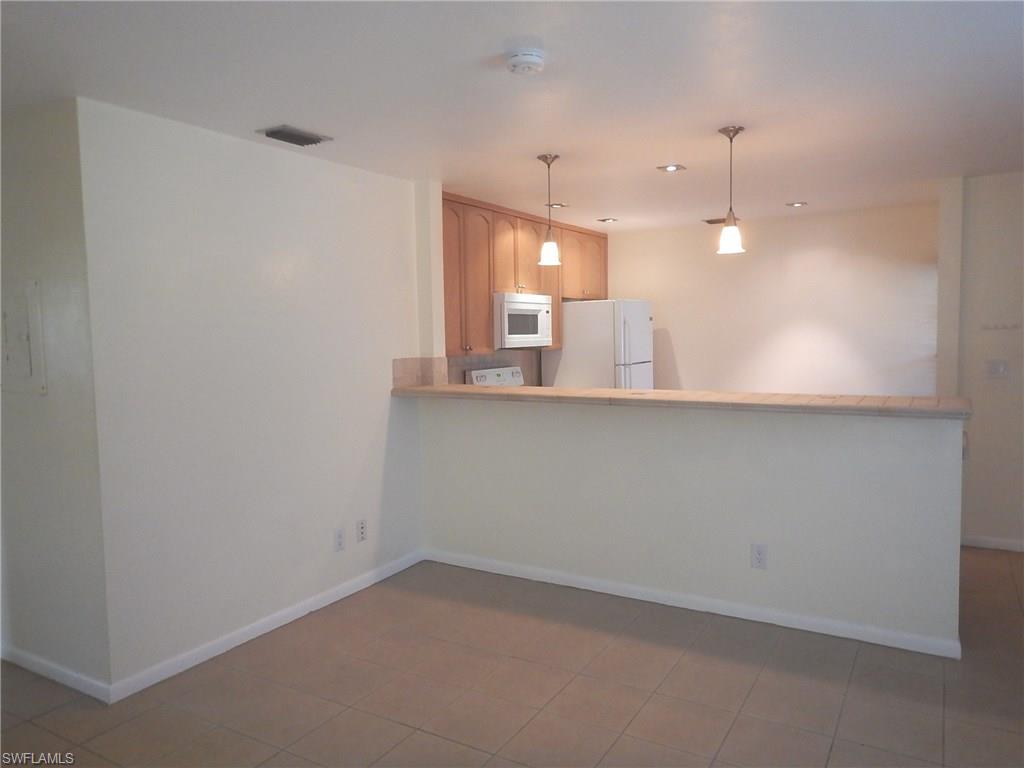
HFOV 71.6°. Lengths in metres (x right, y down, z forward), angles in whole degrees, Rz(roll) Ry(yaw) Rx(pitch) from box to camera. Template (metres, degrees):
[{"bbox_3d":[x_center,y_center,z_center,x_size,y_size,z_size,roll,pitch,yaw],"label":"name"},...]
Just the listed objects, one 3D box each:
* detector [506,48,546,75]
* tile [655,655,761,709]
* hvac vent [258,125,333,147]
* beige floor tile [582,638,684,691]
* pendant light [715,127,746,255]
[{"bbox_3d":[0.049,-1.117,2.471,0.130,0.040,0.130,-1,4,2],"label":"detector"},{"bbox_3d":[0.815,1.251,2.954,0.335,0.010,0.335,1,5,31],"label":"tile"},{"bbox_3d":[-1.031,-1.174,3.381,0.200,0.020,0.290,1,5,31],"label":"hvac vent"},{"bbox_3d":[0.526,1.244,3.129,0.335,0.010,0.335,1,5,31],"label":"beige floor tile"},{"bbox_3d":[1.051,-0.920,3.397,0.141,0.566,0.141,1,4,31],"label":"pendant light"}]

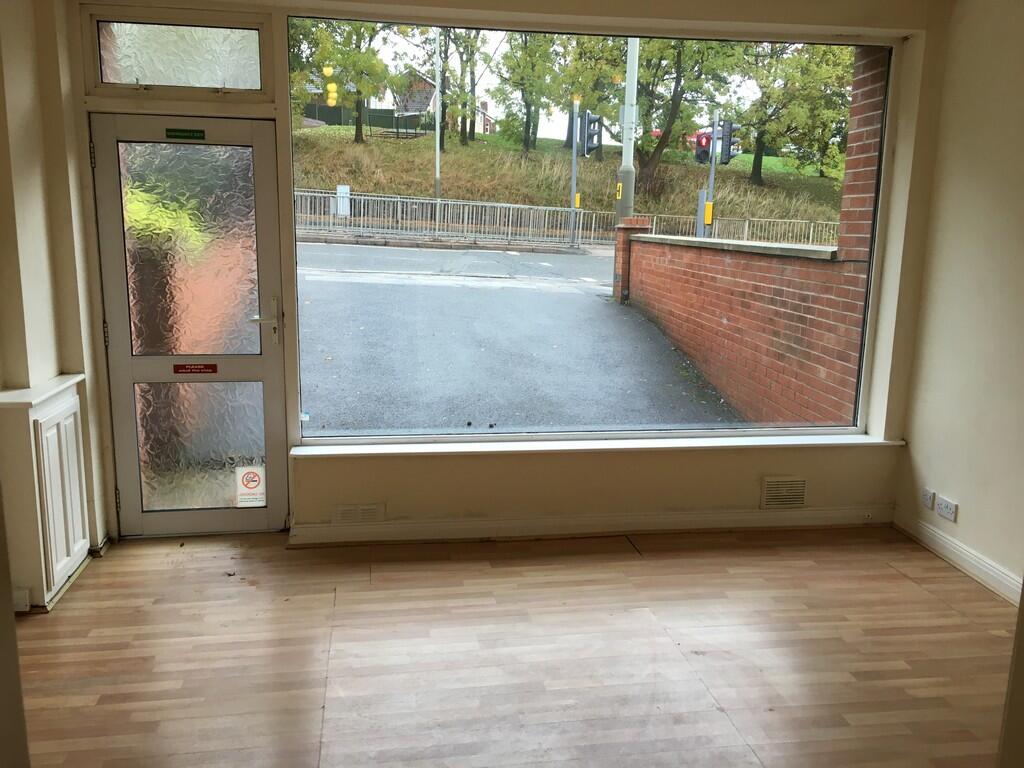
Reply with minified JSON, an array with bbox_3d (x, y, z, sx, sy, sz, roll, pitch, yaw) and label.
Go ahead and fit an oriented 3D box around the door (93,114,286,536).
[{"bbox_3d":[-1.528,-0.240,4.151,0.808,2.017,0.060,-1,10,-8],"label":"door"}]

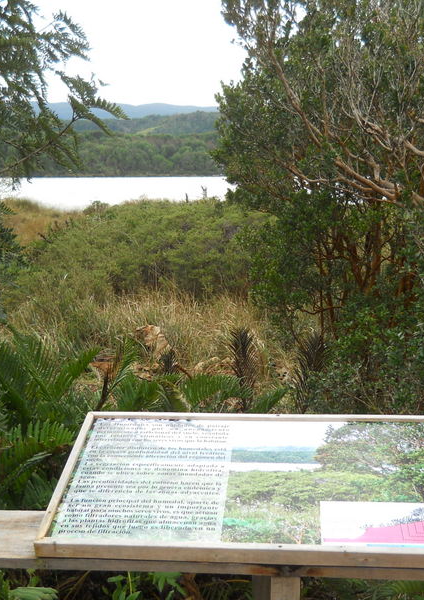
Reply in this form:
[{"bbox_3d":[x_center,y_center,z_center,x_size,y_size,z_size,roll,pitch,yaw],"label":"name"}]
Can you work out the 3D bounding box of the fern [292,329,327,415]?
[{"bbox_3d":[0.666,0.514,5.900,0.260,0.620,0.260,0,9,0],"label":"fern"}]

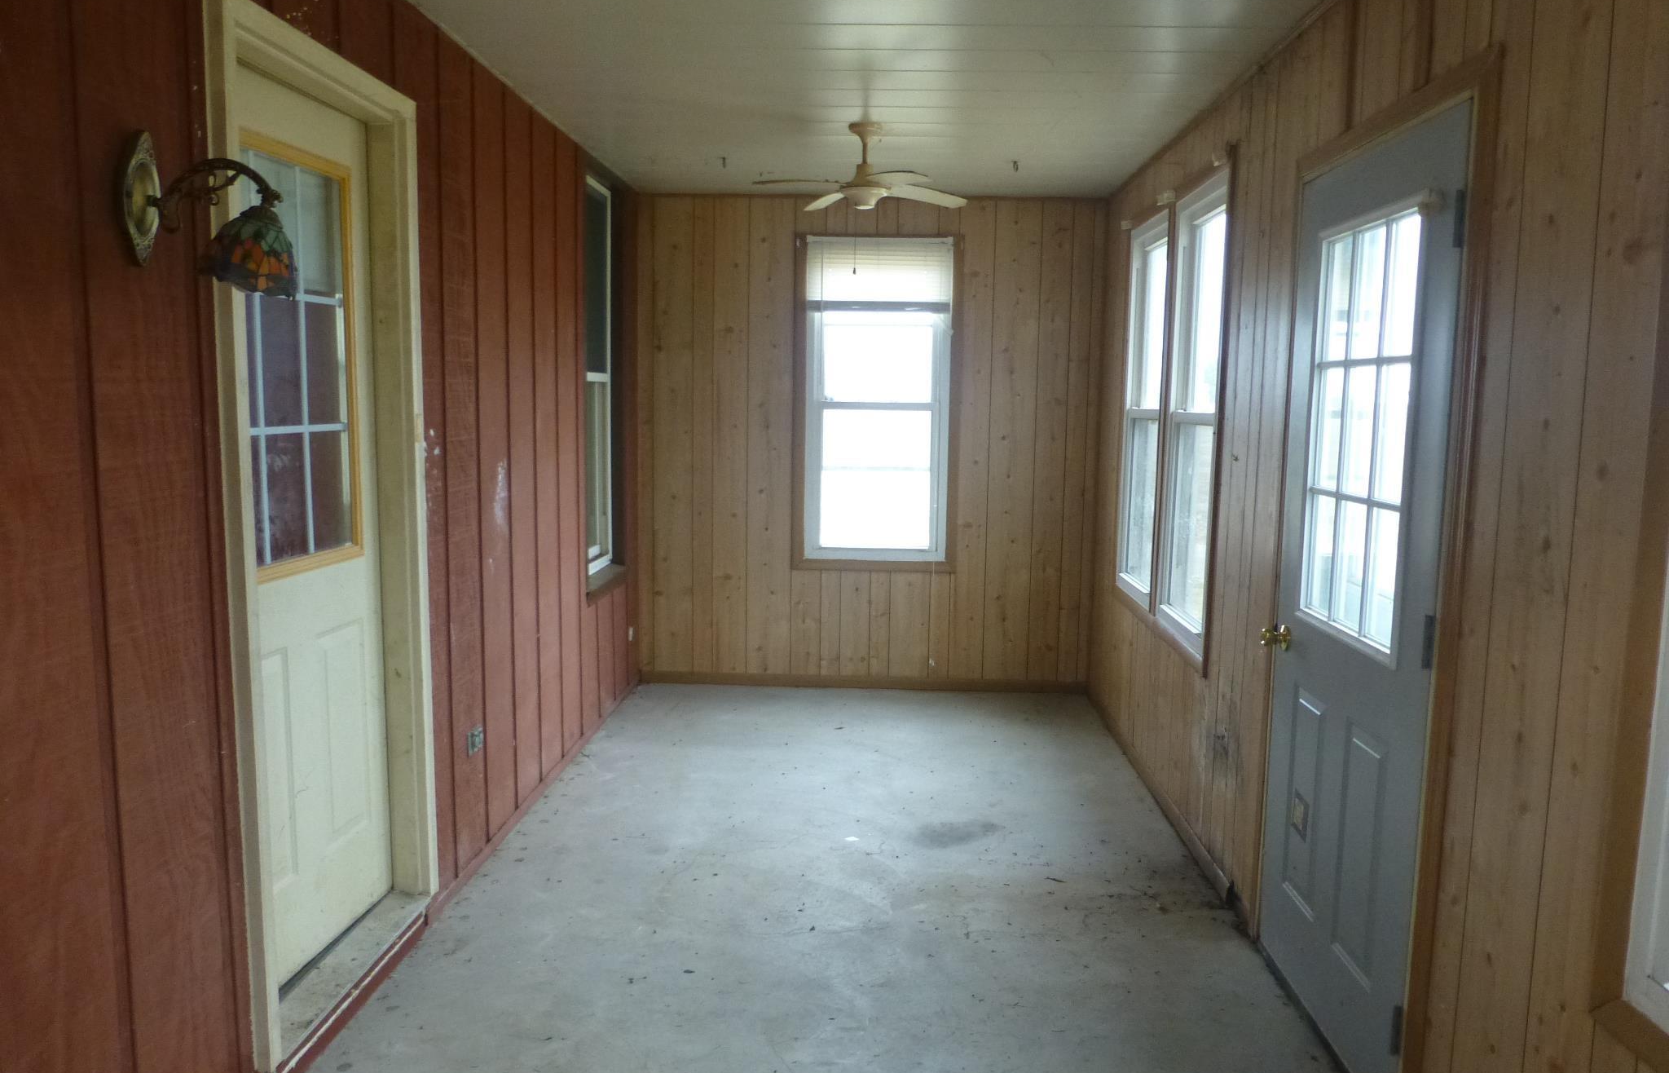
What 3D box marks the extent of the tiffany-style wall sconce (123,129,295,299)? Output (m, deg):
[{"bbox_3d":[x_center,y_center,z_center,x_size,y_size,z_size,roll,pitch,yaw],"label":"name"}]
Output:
[{"bbox_3d":[-1.039,-0.544,1.949,0.270,0.275,0.175,1,7,3],"label":"tiffany-style wall sconce"}]

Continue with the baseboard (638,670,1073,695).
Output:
[{"bbox_3d":[0.143,0.760,6.024,2.310,0.066,0.016,1,7,3],"label":"baseboard"}]

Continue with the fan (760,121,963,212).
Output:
[{"bbox_3d":[0.116,-1.357,4.270,0.850,0.300,0.850,1,7,3],"label":"fan"}]

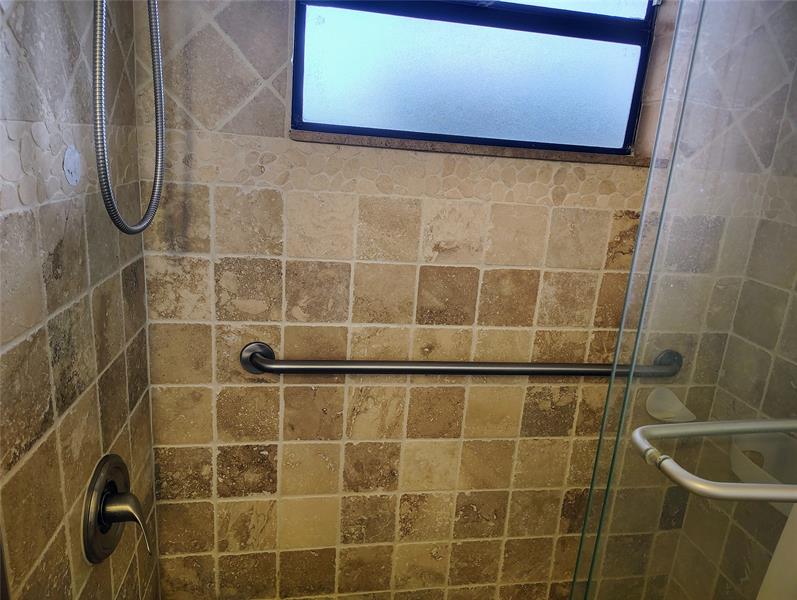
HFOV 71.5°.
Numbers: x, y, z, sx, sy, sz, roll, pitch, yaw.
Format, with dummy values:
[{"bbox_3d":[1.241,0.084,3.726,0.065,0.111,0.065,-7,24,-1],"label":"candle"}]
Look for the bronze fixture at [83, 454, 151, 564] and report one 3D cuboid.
[{"bbox_3d":[-0.493,0.380,1.002,0.078,0.199,0.186,2,15,-9],"label":"bronze fixture"}]

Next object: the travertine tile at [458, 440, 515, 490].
[{"bbox_3d":[0.238,0.443,1.484,0.147,0.148,0.012,2,15,-9],"label":"travertine tile"}]

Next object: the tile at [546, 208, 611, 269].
[{"bbox_3d":[0.437,-0.148,1.351,0.148,0.146,0.012,2,15,-9],"label":"tile"}]

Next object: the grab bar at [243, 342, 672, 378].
[{"bbox_3d":[0.201,0.161,1.357,1.148,0.081,0.070,2,15,-9],"label":"grab bar"}]

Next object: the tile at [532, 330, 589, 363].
[{"bbox_3d":[0.410,0.150,1.430,0.147,0.148,0.012,2,15,-9],"label":"tile"}]

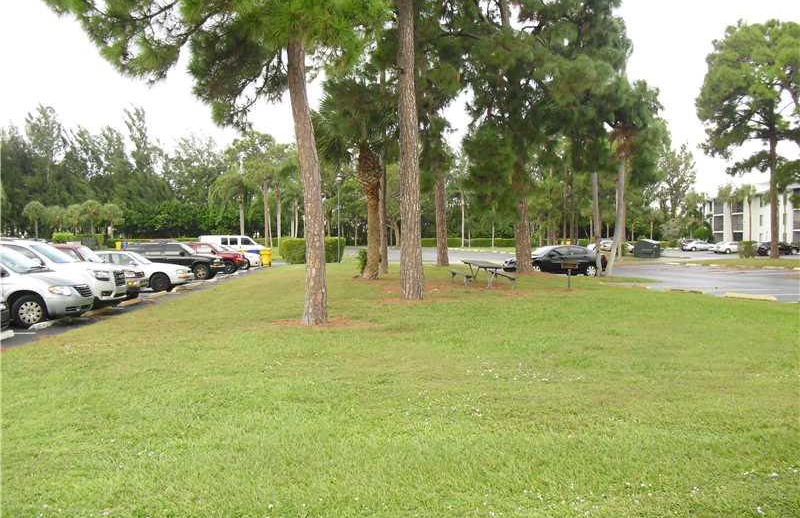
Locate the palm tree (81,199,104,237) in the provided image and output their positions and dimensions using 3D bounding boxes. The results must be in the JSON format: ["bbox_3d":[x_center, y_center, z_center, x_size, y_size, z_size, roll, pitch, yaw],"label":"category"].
[{"bbox_3d":[-39.180,-4.040,106.000,3.000,6.960,3.000,0,1,0],"label":"palm tree"}]

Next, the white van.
[{"bbox_3d":[-12.407,-0.768,62.000,5.400,2.050,2.000,0,1,-2],"label":"white van"}]

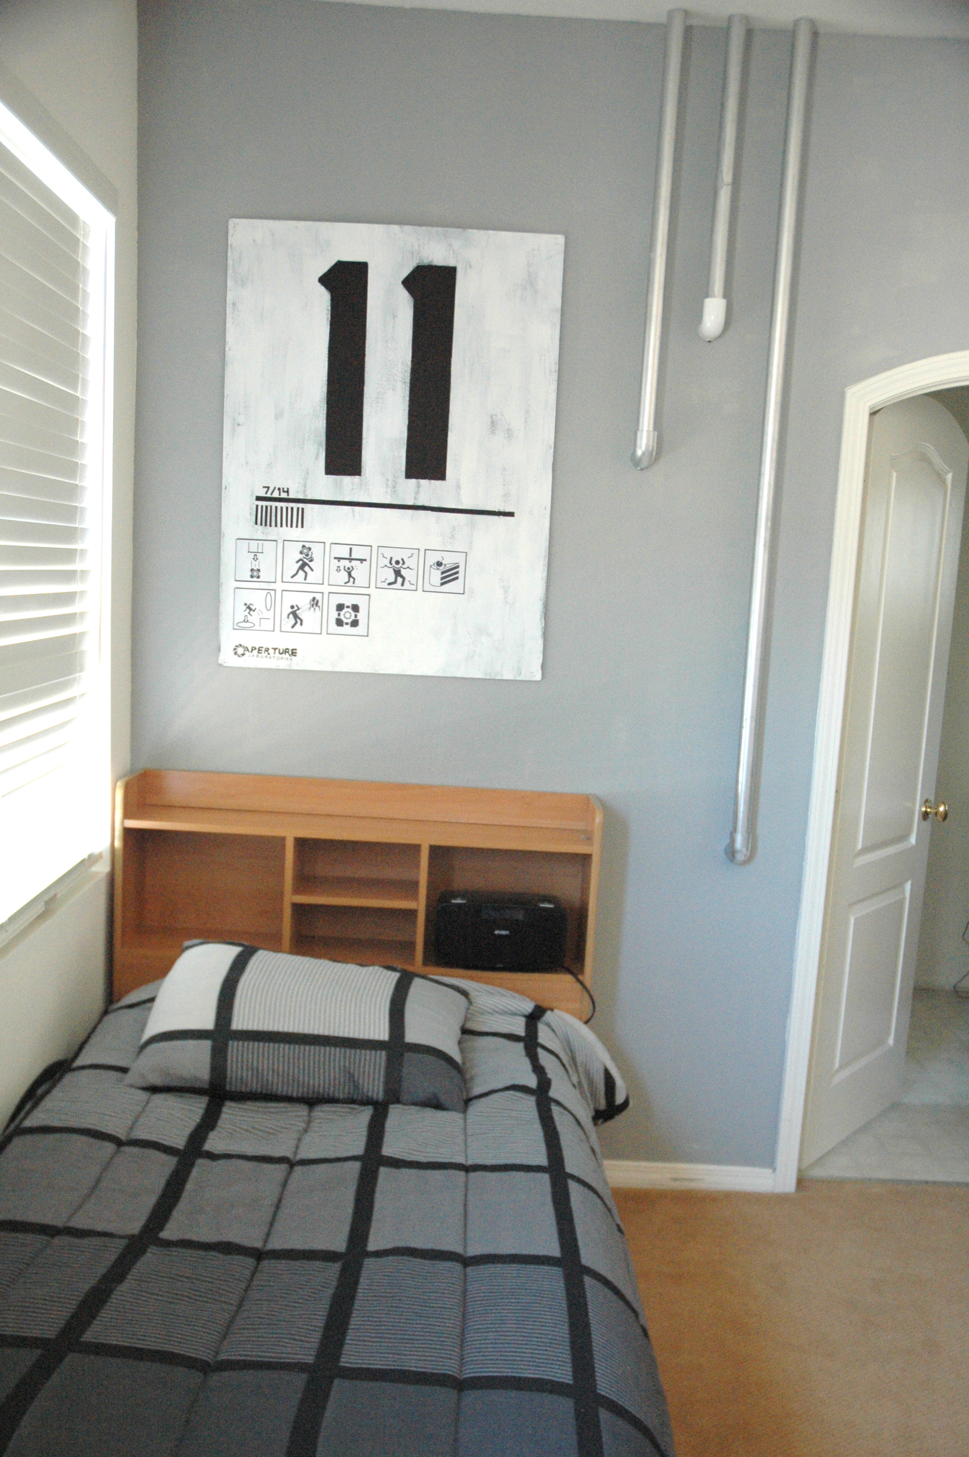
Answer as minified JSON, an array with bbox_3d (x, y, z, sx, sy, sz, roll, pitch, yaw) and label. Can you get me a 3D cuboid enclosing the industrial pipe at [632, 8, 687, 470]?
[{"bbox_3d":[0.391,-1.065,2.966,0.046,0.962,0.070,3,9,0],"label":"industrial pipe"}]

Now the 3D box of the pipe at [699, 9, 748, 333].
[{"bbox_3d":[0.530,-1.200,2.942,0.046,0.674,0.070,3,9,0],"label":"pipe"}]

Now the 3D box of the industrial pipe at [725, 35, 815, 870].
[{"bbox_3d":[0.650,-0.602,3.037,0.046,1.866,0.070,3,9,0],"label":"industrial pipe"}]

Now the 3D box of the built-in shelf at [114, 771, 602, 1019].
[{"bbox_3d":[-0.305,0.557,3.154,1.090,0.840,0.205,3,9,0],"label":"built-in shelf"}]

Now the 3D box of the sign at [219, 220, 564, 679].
[{"bbox_3d":[-0.219,-0.627,3.083,0.762,1.014,0.022,3,9,0],"label":"sign"}]

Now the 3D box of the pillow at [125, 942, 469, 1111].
[{"bbox_3d":[-0.363,0.588,2.795,0.650,0.165,0.460,7,29,1],"label":"pillow"}]

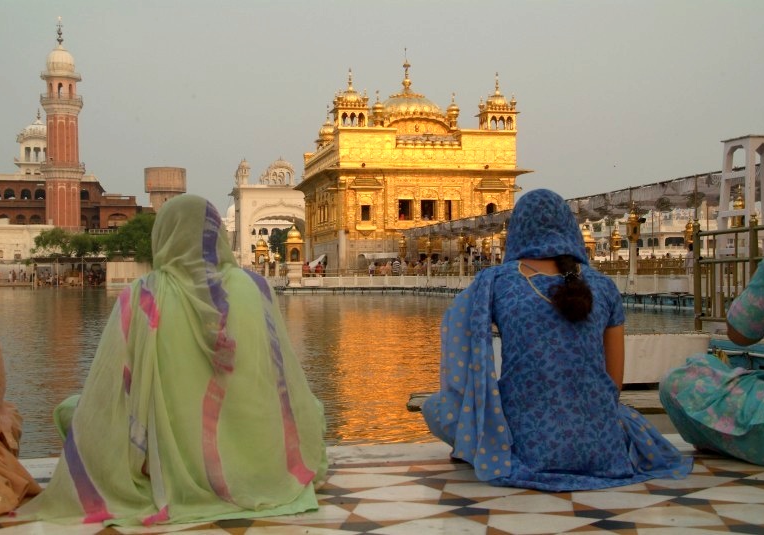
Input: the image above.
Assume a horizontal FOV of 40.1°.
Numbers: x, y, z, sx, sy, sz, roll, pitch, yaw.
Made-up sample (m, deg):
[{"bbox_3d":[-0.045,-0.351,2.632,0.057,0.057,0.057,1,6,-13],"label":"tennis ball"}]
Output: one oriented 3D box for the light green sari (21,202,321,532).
[{"bbox_3d":[-0.550,0.195,2.860,0.750,0.800,0.760,0,0,-11],"label":"light green sari"}]

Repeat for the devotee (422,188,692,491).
[{"bbox_3d":[0.515,0.180,3.150,0.760,0.820,0.680,0,0,-8],"label":"devotee"}]

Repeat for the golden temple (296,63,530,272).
[{"bbox_3d":[1.645,-7.201,79.321,14.400,16.700,17.800,0,0,-11],"label":"golden temple"}]

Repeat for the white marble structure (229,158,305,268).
[{"bbox_3d":[-17.572,-8.684,178.000,15.300,20.200,9.800,0,-1,-12],"label":"white marble structure"}]

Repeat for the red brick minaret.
[{"bbox_3d":[-54.486,-21.794,178.000,7.300,41.800,7.300,0,0,-11],"label":"red brick minaret"}]

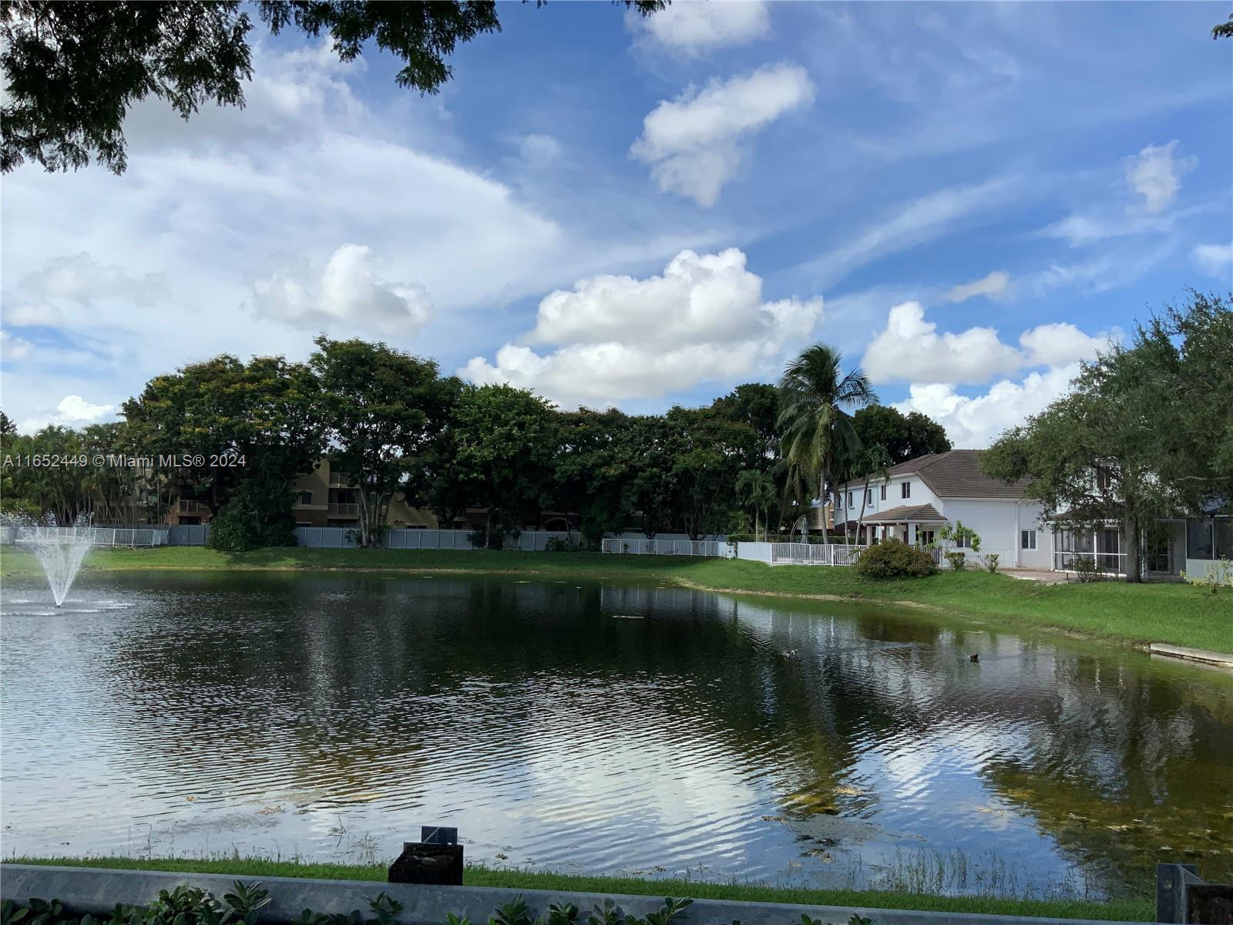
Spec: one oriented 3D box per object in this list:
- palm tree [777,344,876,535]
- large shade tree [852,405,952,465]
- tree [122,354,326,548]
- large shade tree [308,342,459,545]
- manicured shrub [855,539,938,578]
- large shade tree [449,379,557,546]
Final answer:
[{"bbox_3d":[13.011,-0.657,64.000,6.150,13.430,6.200,1,-4,0],"label":"palm tree"},{"bbox_3d":[27.006,1.691,98.000,10.050,14.260,10.000,1,-4,0],"label":"large shade tree"},{"bbox_3d":[-33.442,-0.923,88.000,17.400,16.620,14.500,1,-4,0],"label":"tree"},{"bbox_3d":[-20.186,-1.784,90.000,12.930,18.510,12.300,1,-4,0],"label":"large shade tree"},{"bbox_3d":[14.765,5.083,54.500,4.370,2.080,3.800,1,-4,0],"label":"manicured shrub"},{"bbox_3d":[-9.917,0.316,90.500,9.620,14.560,9.500,1,-4,0],"label":"large shade tree"}]

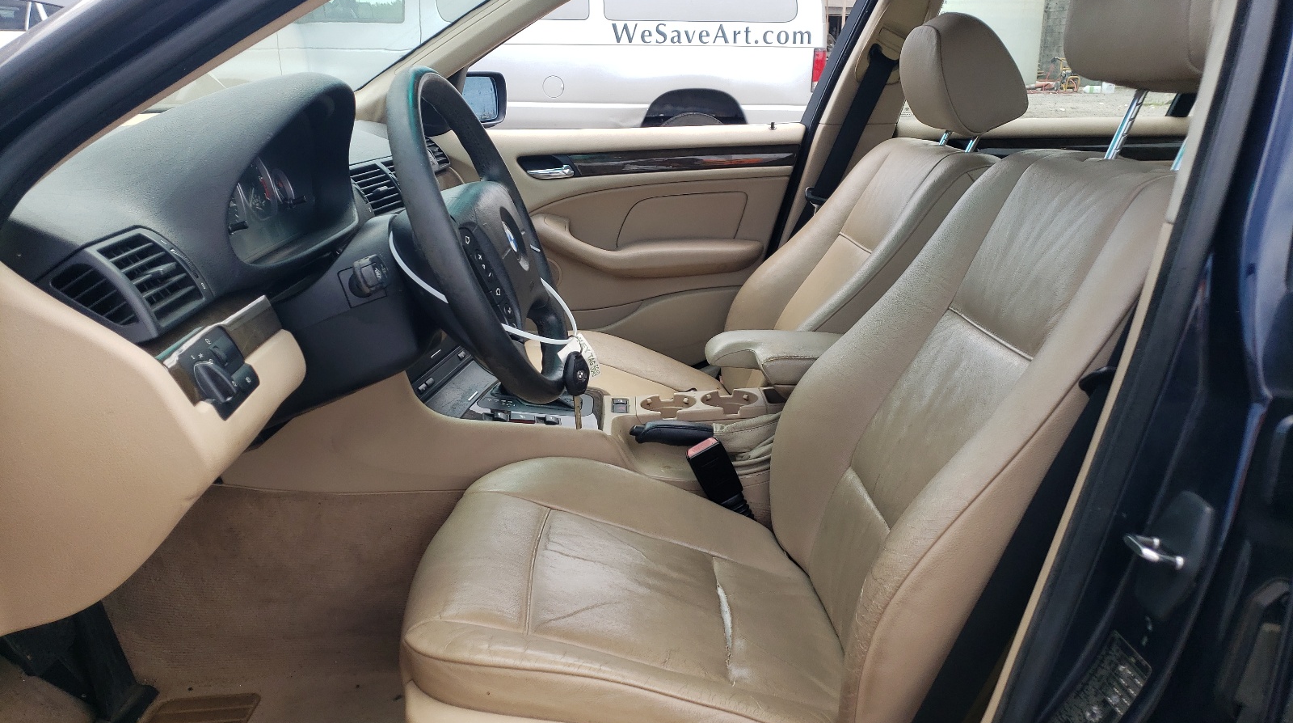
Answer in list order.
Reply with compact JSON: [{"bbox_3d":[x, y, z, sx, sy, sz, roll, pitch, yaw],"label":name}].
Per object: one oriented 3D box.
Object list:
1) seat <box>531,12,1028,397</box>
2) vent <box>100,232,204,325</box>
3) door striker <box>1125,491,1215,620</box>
[{"bbox_3d":[0.204,-0.179,1.779,0.830,0.870,0.530,0,14,1],"label":"seat"},{"bbox_3d":[-0.447,-0.068,0.855,0.040,0.085,0.100,-30,18,-2],"label":"vent"},{"bbox_3d":[0.368,0.136,0.706,0.040,0.090,0.052,12,14,-2],"label":"door striker"}]

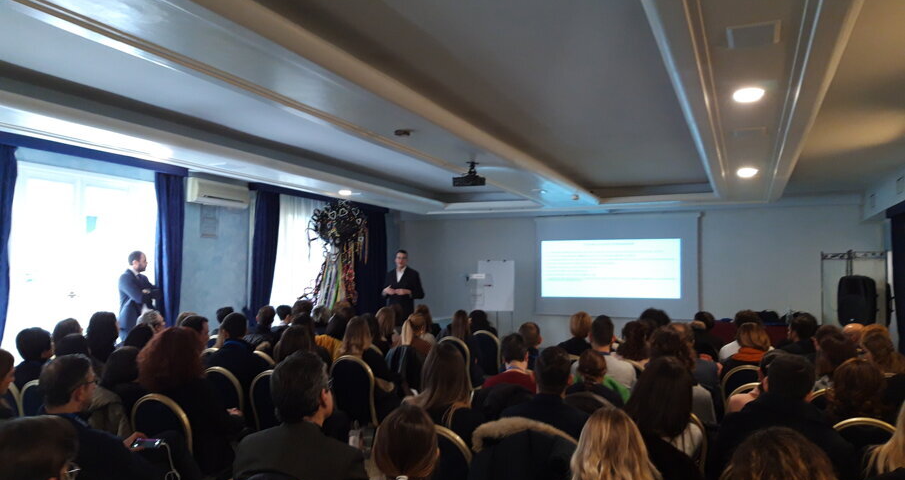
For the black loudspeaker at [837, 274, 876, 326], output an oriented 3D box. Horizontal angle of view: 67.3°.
[{"bbox_3d":[5.298,0.799,8.900,0.370,0.670,0.390,3,-4,-35],"label":"black loudspeaker"}]

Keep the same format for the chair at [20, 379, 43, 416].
[{"bbox_3d":[-2.300,1.276,4.161,0.420,0.910,0.540,-1,-3,18],"label":"chair"}]

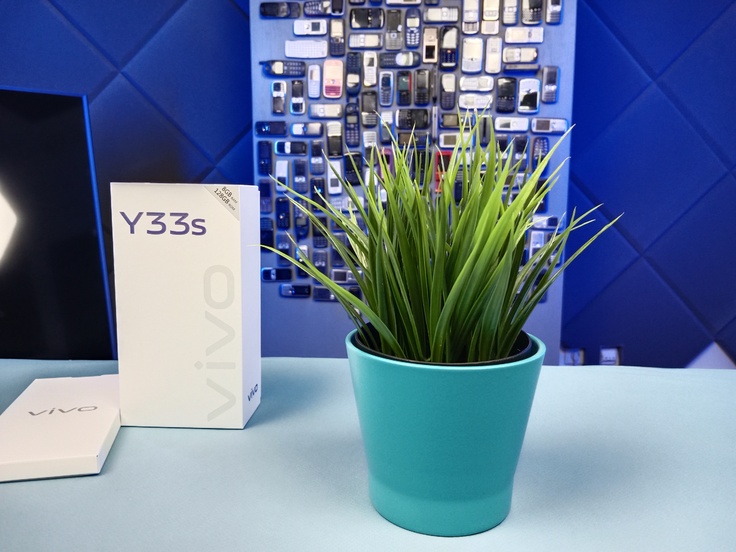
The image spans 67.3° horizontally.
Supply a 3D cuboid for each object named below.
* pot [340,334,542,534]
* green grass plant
[{"bbox_3d":[0.041,0.081,0.308,0.107,0.090,0.107,1,7,0],"label":"pot"},{"bbox_3d":[0.042,-0.021,0.297,0.192,0.130,0.170,1,7,0],"label":"green grass plant"}]

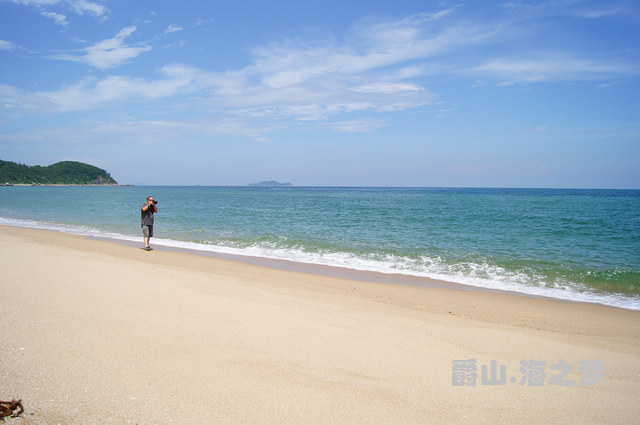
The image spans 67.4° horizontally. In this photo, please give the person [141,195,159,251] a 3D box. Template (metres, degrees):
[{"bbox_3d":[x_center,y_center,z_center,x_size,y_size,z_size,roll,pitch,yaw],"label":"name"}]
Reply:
[{"bbox_3d":[-5.370,0.353,15.100,0.450,1.710,0.520,2,4,31],"label":"person"}]

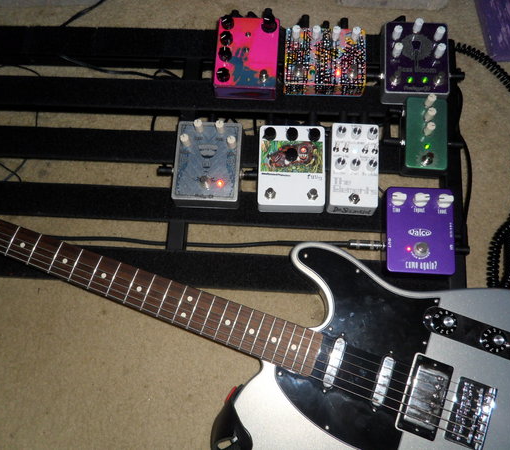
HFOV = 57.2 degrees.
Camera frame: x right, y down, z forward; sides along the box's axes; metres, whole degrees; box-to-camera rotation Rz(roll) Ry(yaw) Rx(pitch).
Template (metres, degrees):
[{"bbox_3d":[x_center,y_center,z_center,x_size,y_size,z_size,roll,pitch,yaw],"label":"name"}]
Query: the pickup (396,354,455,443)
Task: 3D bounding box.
[{"bbox_3d":[0.204,0.205,0.557,0.045,0.016,0.089,19,77,8],"label":"pickup"}]

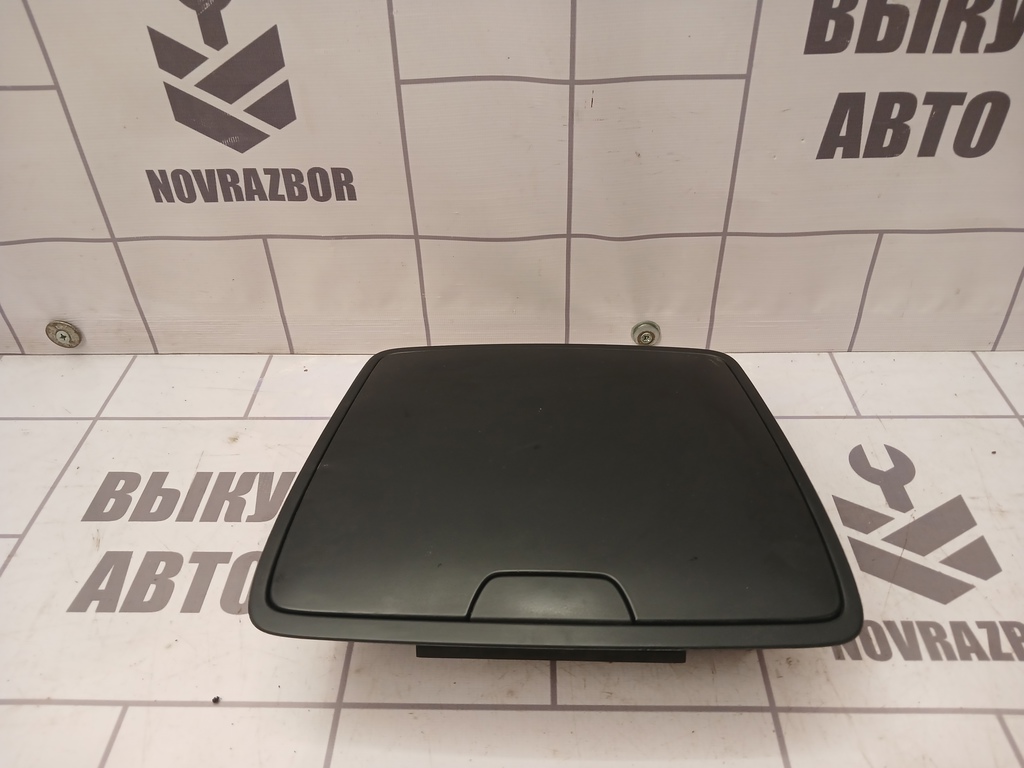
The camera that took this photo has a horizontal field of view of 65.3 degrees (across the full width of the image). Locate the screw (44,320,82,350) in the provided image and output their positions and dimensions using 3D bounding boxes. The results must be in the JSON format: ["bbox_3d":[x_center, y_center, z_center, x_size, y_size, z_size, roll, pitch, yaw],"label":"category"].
[{"bbox_3d":[-0.327,-0.036,0.583,0.024,0.024,0.006,0,38,2],"label":"screw"}]

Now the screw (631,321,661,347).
[{"bbox_3d":[0.096,-0.035,0.570,0.021,0.021,0.007,0,38,2],"label":"screw"}]

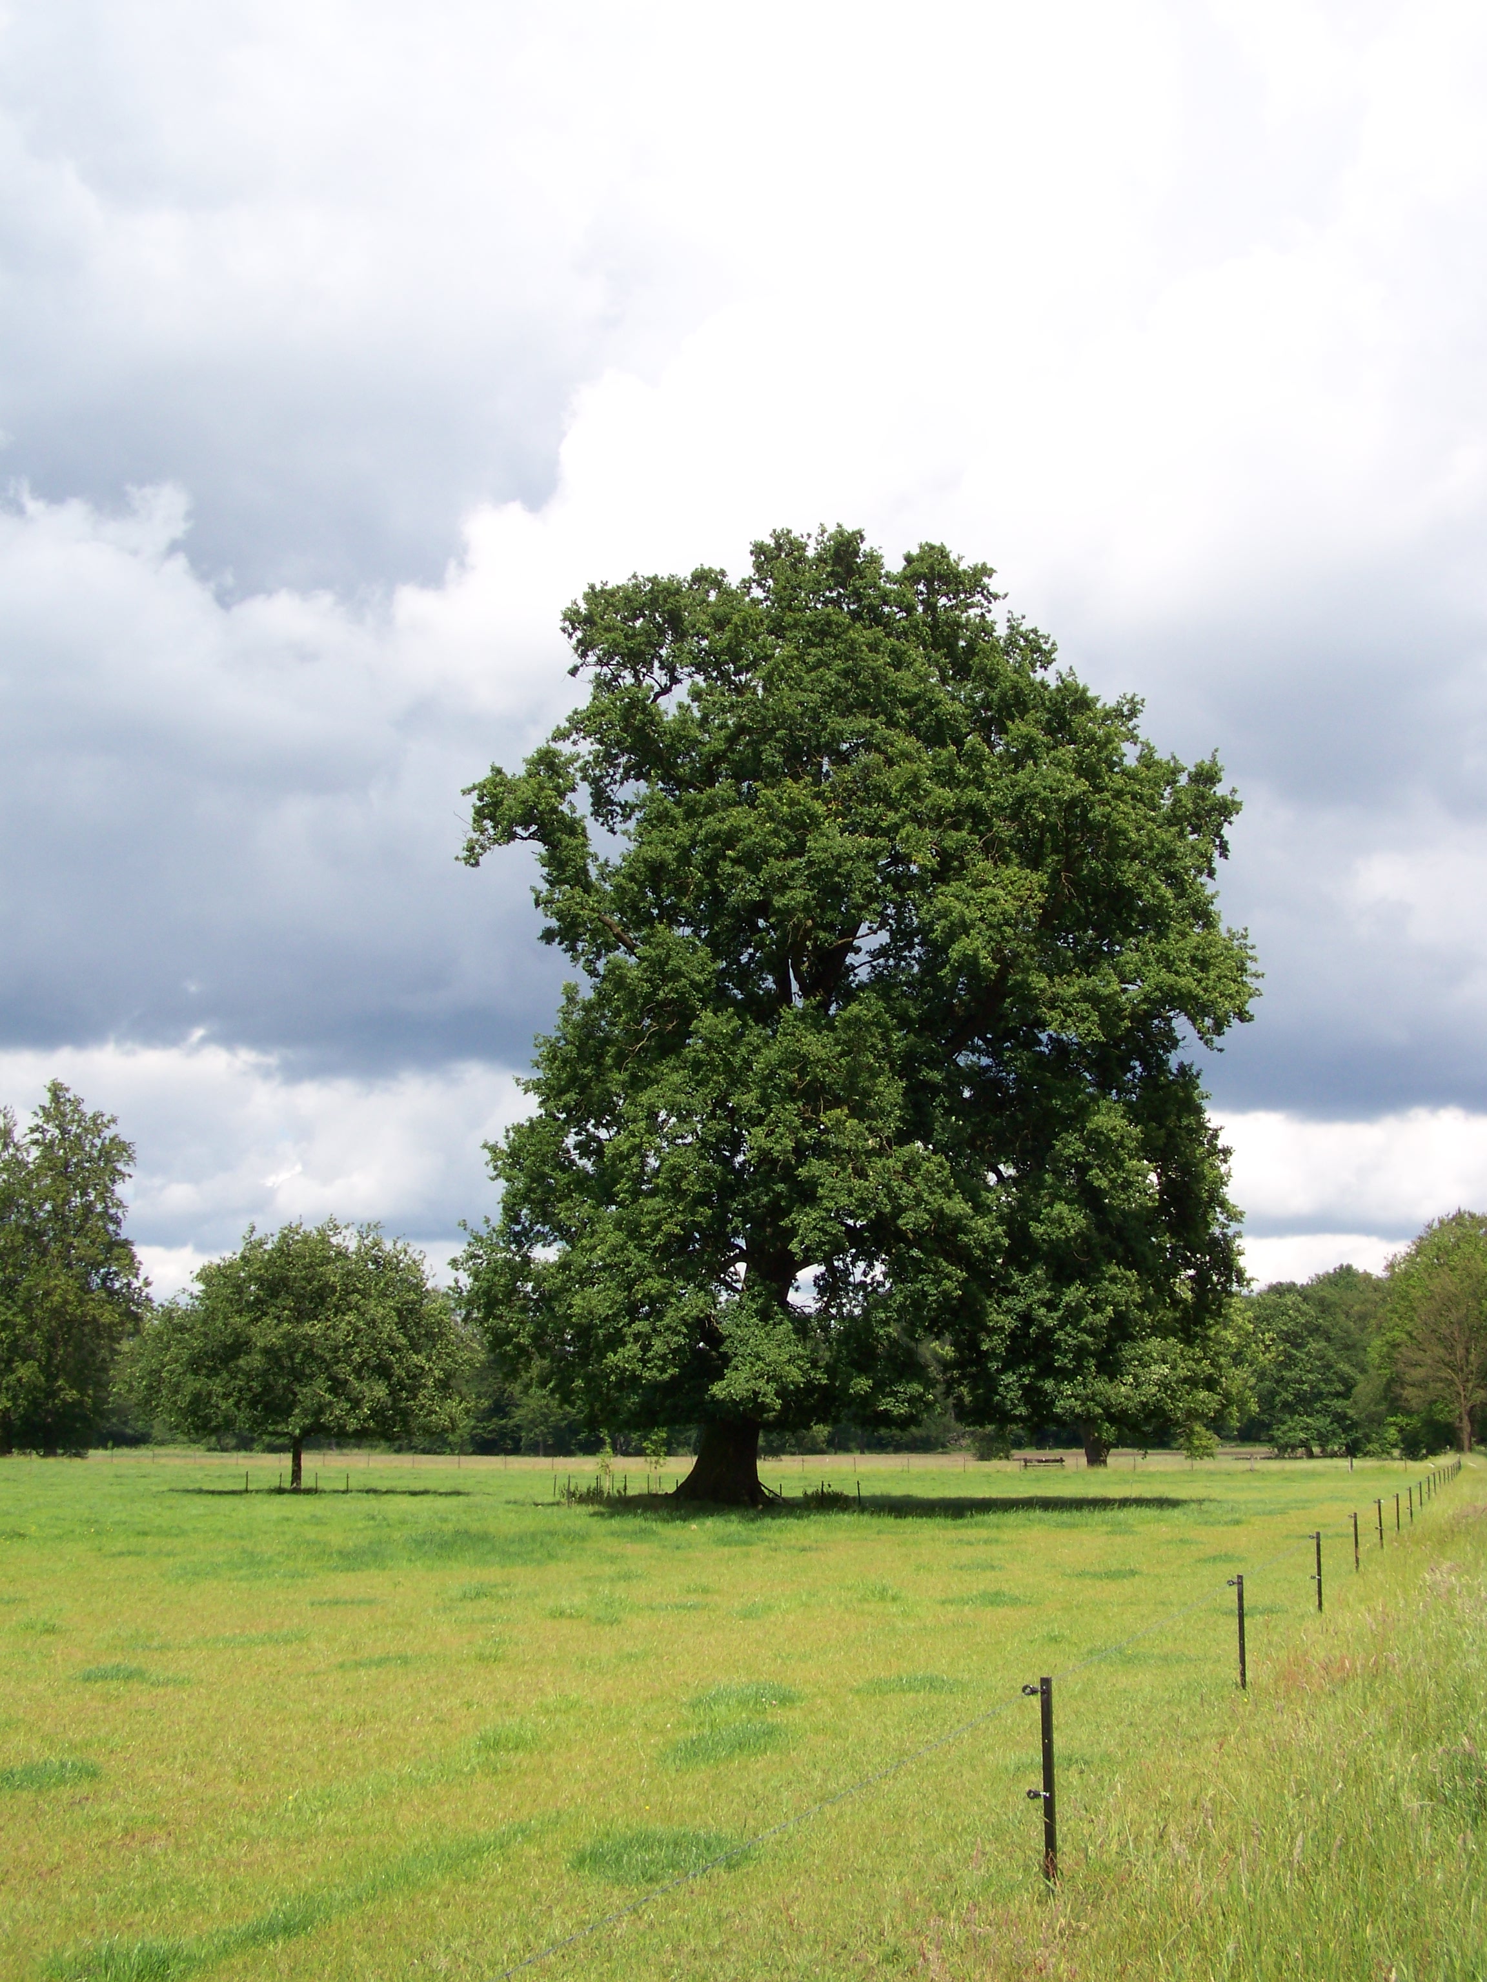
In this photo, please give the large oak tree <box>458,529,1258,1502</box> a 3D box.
[{"bbox_3d":[3.200,0.100,61.500,22.400,27.900,21.300,0,-12,0],"label":"large oak tree"}]

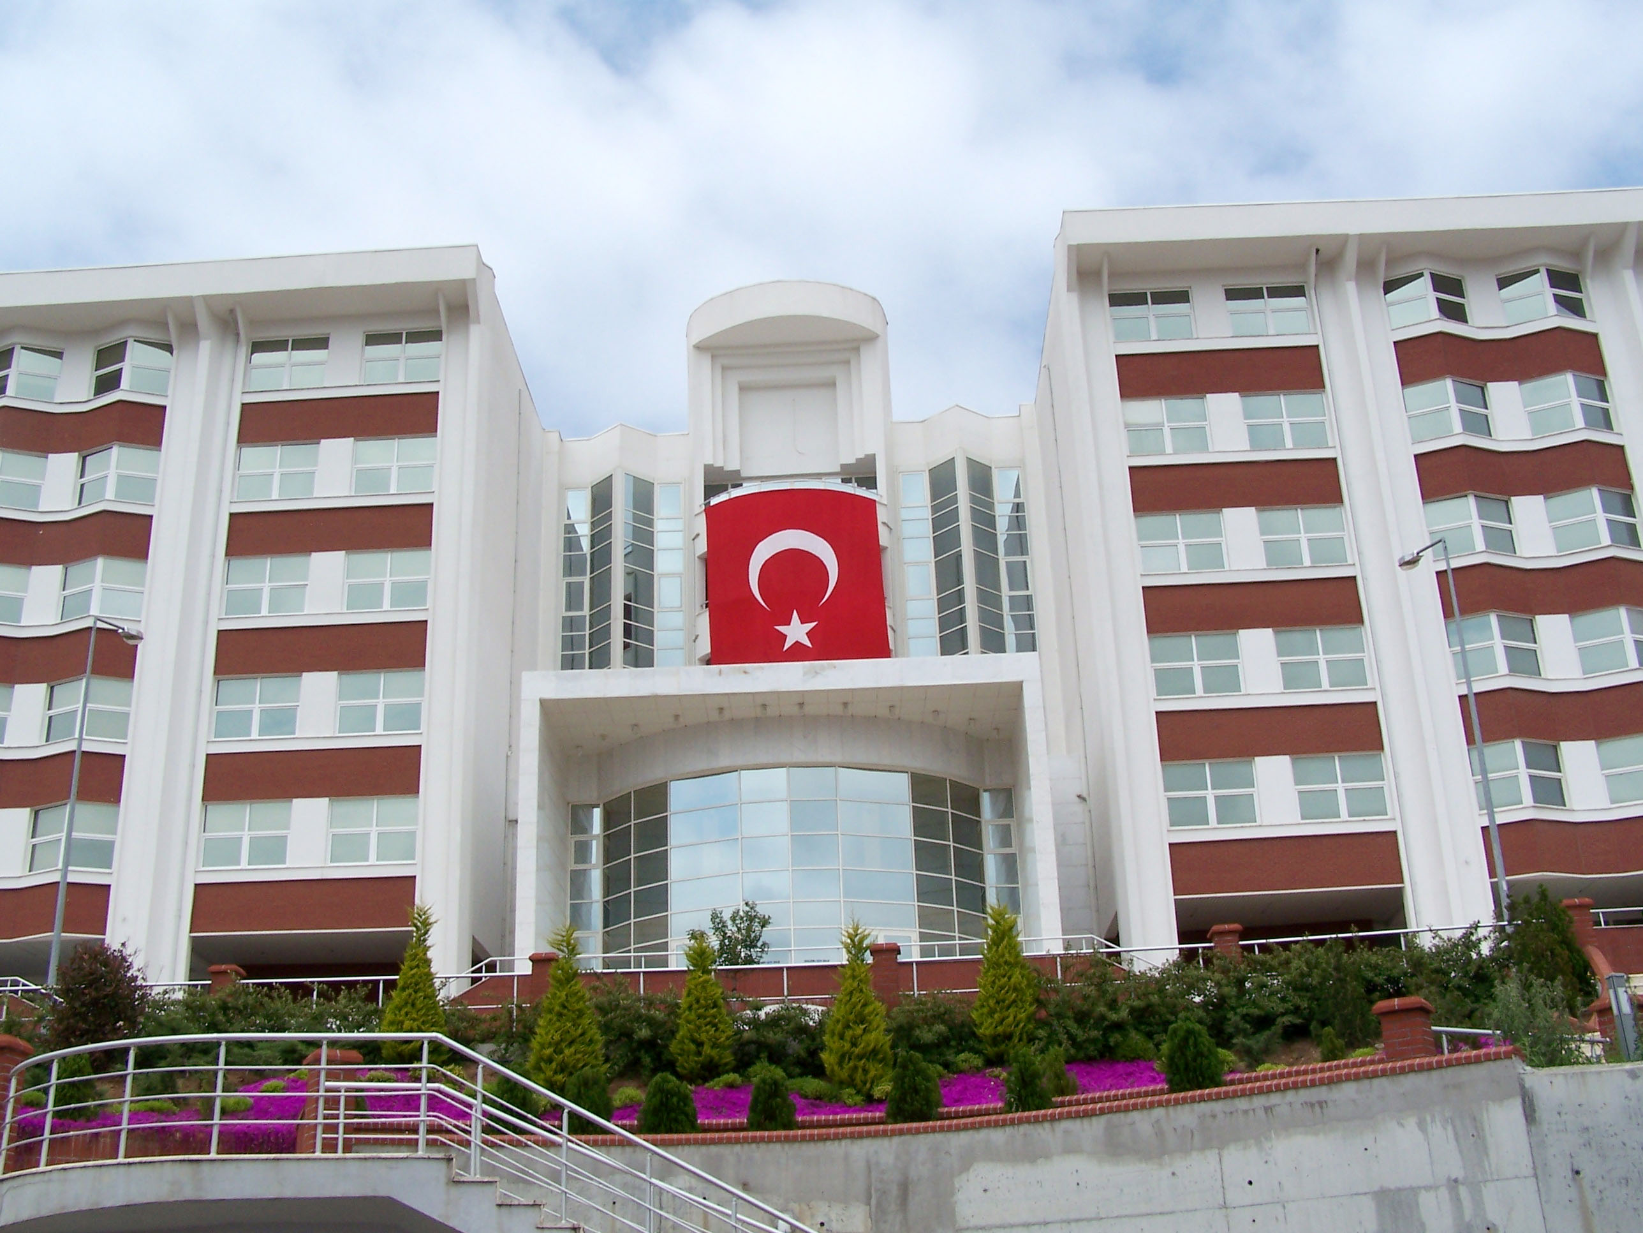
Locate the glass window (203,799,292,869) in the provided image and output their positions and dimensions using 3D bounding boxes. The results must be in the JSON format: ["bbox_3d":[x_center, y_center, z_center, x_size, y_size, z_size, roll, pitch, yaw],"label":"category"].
[{"bbox_3d":[-14.904,5.673,46.838,2.276,1.716,0.120,-2,-22,1],"label":"glass window"}]

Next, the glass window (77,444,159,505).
[{"bbox_3d":[-18.668,-3.754,47.663,2.106,1.582,0.544,-2,-22,1],"label":"glass window"}]

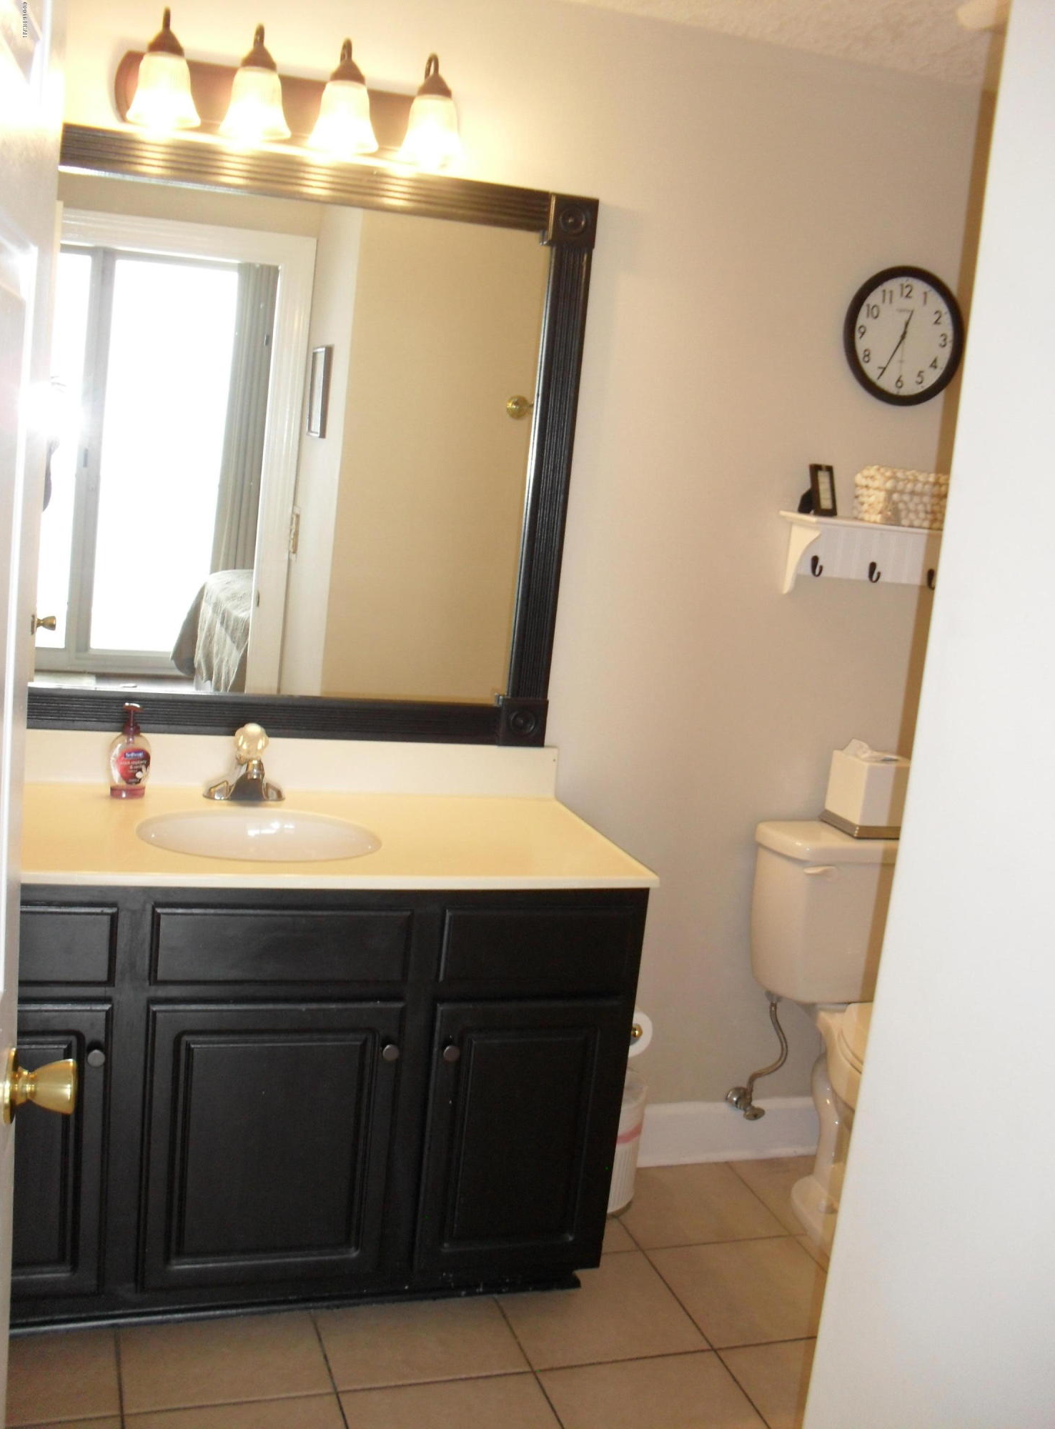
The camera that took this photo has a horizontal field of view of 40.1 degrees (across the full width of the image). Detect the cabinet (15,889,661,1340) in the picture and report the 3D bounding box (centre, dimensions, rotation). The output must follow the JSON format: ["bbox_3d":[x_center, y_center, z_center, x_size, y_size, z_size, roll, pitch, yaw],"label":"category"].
[{"bbox_3d":[-0.491,0.592,2.509,1.203,0.784,0.538,2,10,-18],"label":"cabinet"}]

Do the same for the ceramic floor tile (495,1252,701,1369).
[{"bbox_3d":[0.119,1.072,2.608,0.330,0.010,0.330,2,11,-18],"label":"ceramic floor tile"}]

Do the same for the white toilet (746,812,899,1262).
[{"bbox_3d":[0.751,0.669,2.819,0.430,0.770,0.710,2,10,-18],"label":"white toilet"}]

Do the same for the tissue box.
[{"bbox_3d":[0.721,0.165,3.025,0.150,0.158,0.150,2,11,-18],"label":"tissue box"}]

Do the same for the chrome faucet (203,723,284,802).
[{"bbox_3d":[-0.495,0.089,2.575,0.150,0.138,0.137,2,10,-18],"label":"chrome faucet"}]

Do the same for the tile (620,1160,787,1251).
[{"bbox_3d":[0.336,1.023,3.017,0.330,0.010,0.325,2,11,-18],"label":"tile"}]

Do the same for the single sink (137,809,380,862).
[{"bbox_3d":[-0.450,0.258,2.397,0.400,0.140,0.335,2,10,-18],"label":"single sink"}]

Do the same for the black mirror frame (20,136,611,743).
[{"bbox_3d":[-0.459,-0.468,2.592,1.140,1.041,0.025,2,11,-18],"label":"black mirror frame"}]

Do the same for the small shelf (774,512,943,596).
[{"bbox_3d":[0.744,-0.308,2.943,0.465,0.165,0.145,2,10,-18],"label":"small shelf"}]

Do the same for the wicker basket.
[{"bbox_3d":[0.790,-0.436,2.949,0.220,0.110,0.110,2,11,-18],"label":"wicker basket"}]

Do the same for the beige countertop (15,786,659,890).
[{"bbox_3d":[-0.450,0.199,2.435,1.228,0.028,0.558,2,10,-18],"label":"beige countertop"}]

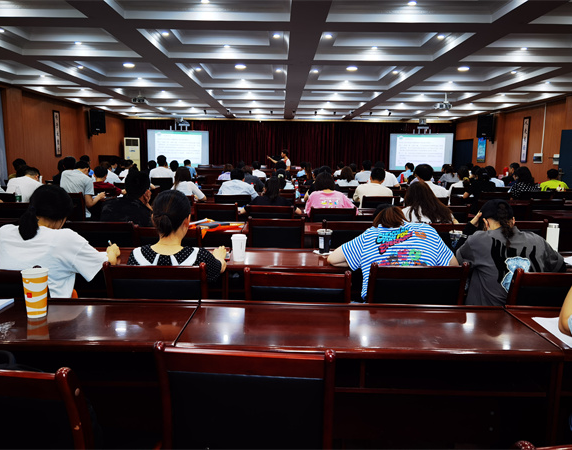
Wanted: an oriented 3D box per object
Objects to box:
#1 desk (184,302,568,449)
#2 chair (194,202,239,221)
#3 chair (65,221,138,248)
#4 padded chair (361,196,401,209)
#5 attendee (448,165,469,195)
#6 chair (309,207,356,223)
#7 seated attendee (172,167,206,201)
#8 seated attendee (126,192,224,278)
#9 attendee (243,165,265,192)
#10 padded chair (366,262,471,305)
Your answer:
[{"bbox_3d":[0.295,0.781,1.985,1.420,0.760,0.530,1,8,-1],"label":"desk"},{"bbox_3d":[-0.704,0.174,4.986,0.520,0.890,0.540,1,8,0],"label":"chair"},{"bbox_3d":[-1.326,0.380,3.585,0.450,0.875,0.500,1,8,-1],"label":"chair"},{"bbox_3d":[1.185,0.070,6.195,0.490,0.898,0.551,1,8,0],"label":"padded chair"},{"bbox_3d":[2.955,-0.339,8.002,0.490,1.265,0.734,1,8,0],"label":"attendee"},{"bbox_3d":[0.446,0.254,4.796,0.490,0.898,0.551,1,8,0],"label":"chair"},{"bbox_3d":[-1.266,-0.126,6.104,0.490,1.234,0.734,2,8,5],"label":"seated attendee"},{"bbox_3d":[-0.567,0.399,2.485,0.503,1.169,0.800,1,8,-1],"label":"seated attendee"},{"bbox_3d":[-0.500,-0.317,7.207,0.500,1.220,0.800,1,8,0],"label":"attendee"},{"bbox_3d":[0.586,0.572,2.426,0.520,0.890,0.540,0,8,-5],"label":"padded chair"}]

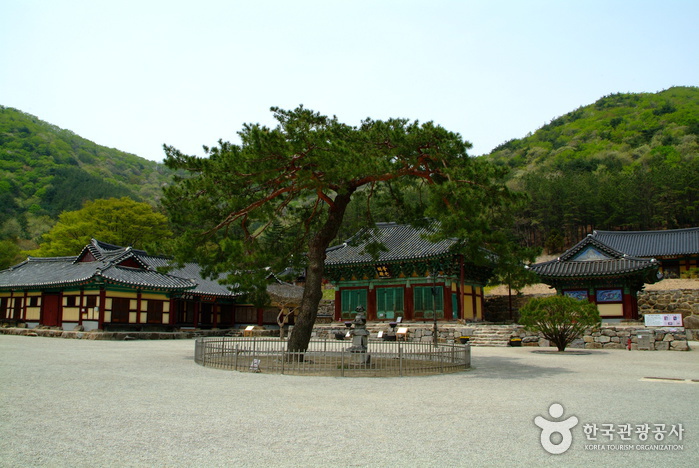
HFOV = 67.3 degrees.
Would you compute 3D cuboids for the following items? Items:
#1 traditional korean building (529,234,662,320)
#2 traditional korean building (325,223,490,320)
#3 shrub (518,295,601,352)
[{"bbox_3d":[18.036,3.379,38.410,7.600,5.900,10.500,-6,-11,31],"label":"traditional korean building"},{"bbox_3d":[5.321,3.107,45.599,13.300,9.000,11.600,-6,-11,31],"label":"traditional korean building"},{"bbox_3d":[11.840,4.976,29.568,4.500,3.200,4.400,0,-10,0],"label":"shrub"}]

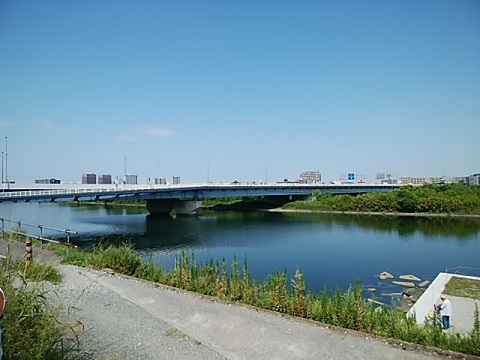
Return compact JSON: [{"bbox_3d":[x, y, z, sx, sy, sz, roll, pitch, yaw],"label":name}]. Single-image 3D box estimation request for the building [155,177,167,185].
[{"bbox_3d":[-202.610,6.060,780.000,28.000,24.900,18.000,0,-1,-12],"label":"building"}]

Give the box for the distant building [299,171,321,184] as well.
[{"bbox_3d":[99.570,0.890,430.000,27.000,24.900,15.000,0,-1,6],"label":"distant building"}]

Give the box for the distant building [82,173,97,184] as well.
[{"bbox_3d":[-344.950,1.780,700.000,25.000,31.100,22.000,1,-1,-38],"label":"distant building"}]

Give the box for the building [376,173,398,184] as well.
[{"bbox_3d":[194.360,1.860,400.000,28.000,22.100,17.000,0,-1,18],"label":"building"}]

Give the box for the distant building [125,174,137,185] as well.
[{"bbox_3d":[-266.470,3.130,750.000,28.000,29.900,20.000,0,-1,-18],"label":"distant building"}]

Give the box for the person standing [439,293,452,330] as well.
[{"bbox_3d":[9.723,6.263,14.400,0.550,1.600,0.480,0,-1,27],"label":"person standing"}]

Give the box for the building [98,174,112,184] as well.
[{"bbox_3d":[-317.990,2.910,720.000,25.000,29.400,22.000,1,-1,-37],"label":"building"}]

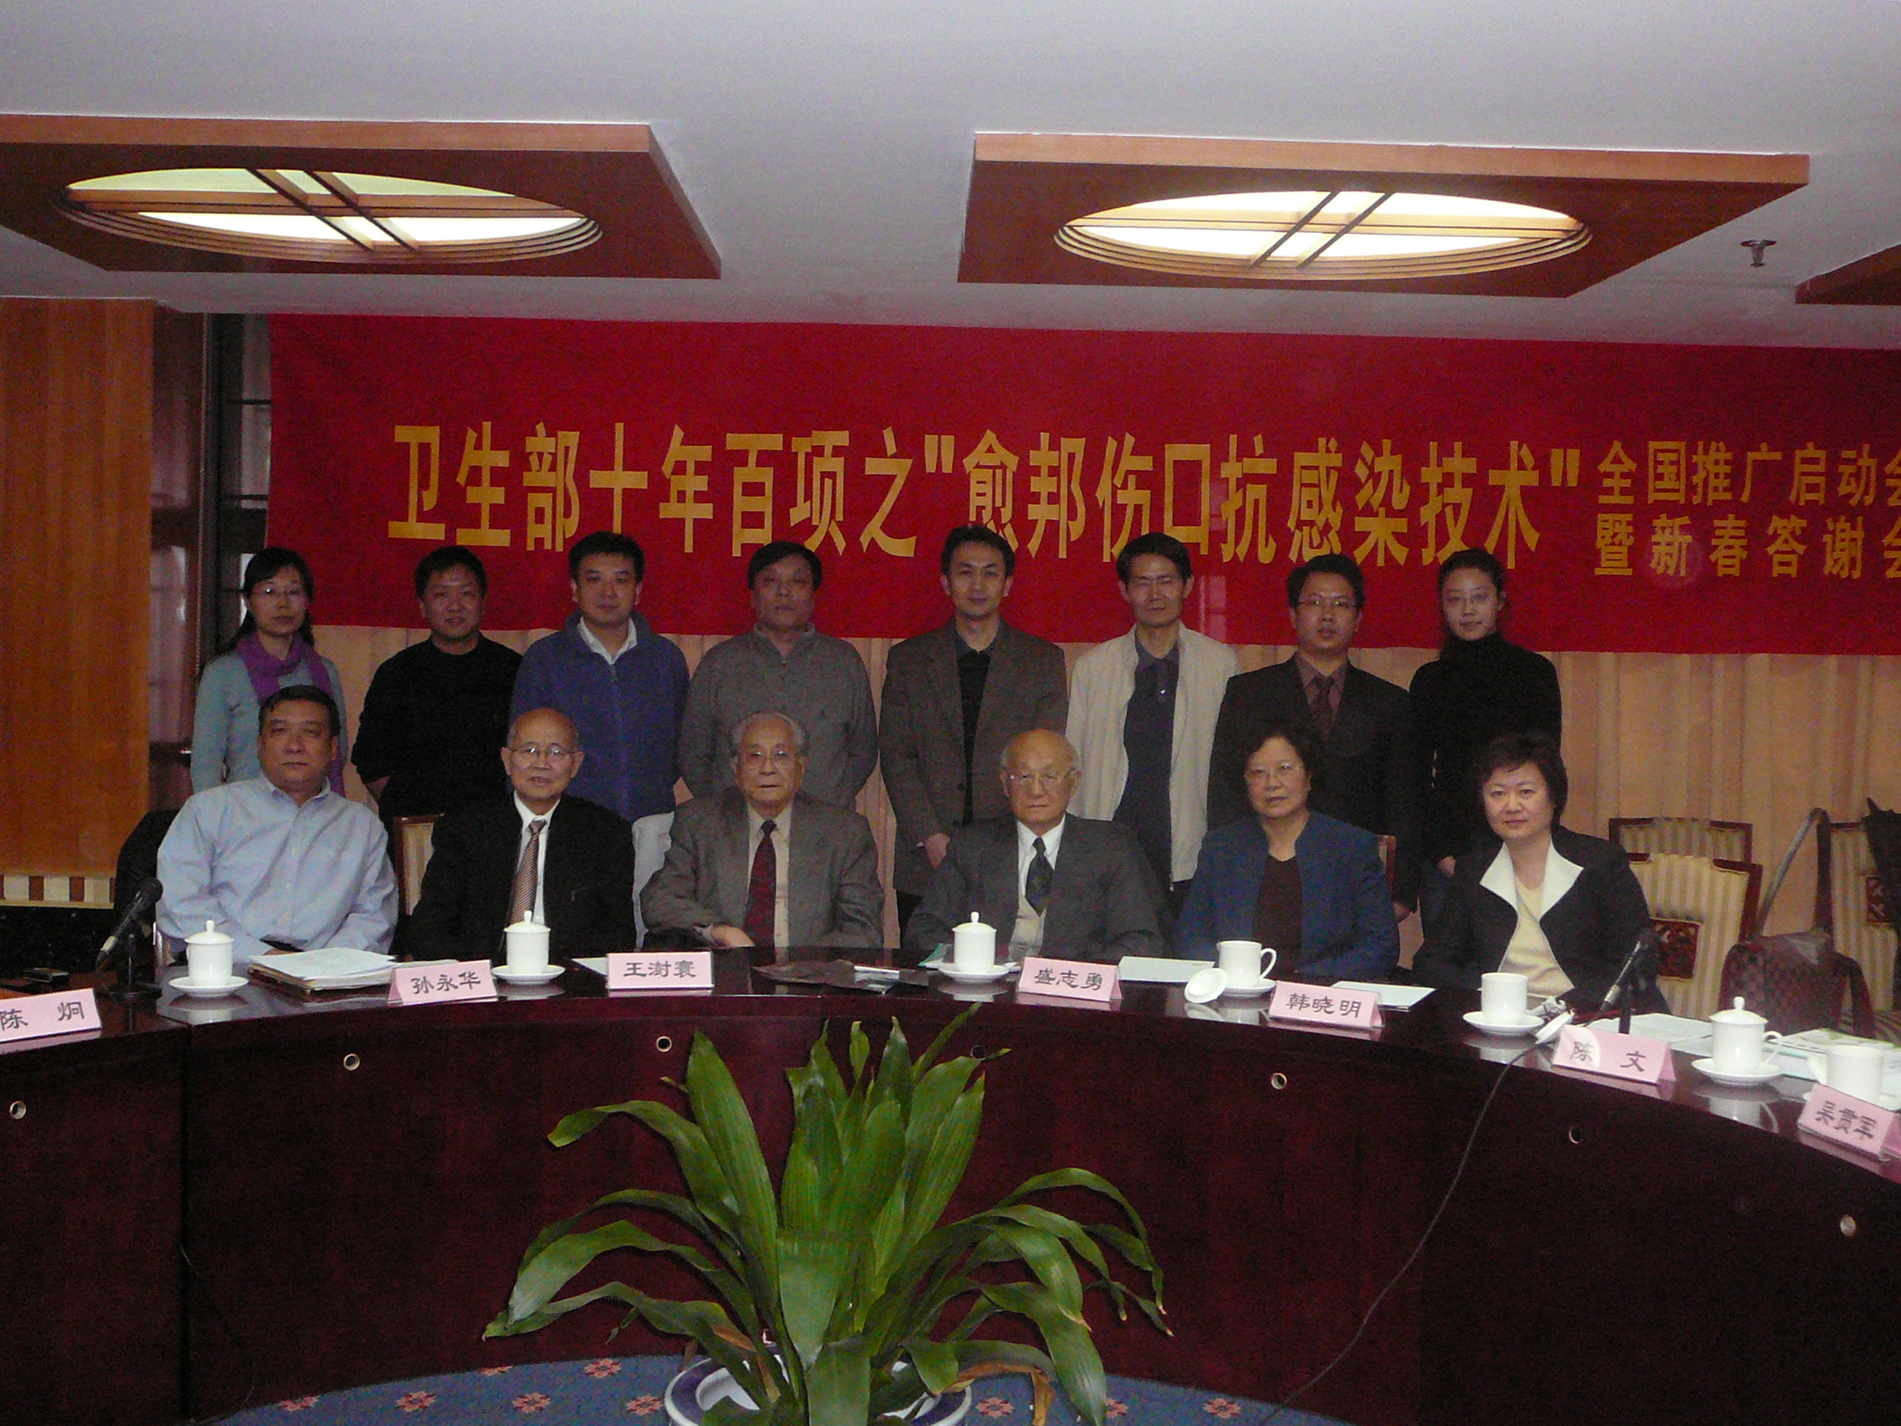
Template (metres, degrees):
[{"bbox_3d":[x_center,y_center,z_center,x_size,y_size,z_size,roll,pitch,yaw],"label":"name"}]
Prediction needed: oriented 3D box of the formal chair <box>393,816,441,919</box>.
[{"bbox_3d":[-1.109,0.753,5.380,0.480,0.980,0.580,1,3,-10],"label":"formal chair"}]

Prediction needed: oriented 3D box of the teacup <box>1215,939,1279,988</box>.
[{"bbox_3d":[0.586,0.499,4.444,0.115,0.087,0.083,1,2,7],"label":"teacup"}]

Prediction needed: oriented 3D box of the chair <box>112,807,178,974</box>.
[{"bbox_3d":[-1.681,0.742,5.250,0.520,0.990,0.600,0,3,-21],"label":"chair"}]

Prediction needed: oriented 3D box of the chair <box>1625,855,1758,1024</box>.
[{"bbox_3d":[1.465,0.815,4.798,0.460,0.985,0.570,3,3,31],"label":"chair"}]

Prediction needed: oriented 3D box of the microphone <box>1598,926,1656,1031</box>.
[{"bbox_3d":[1.275,0.511,4.243,0.170,0.225,0.100,-1,4,-41],"label":"microphone"}]

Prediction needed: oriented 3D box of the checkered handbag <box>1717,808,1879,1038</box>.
[{"bbox_3d":[1.880,0.503,5.000,0.350,0.570,0.200,1,3,9],"label":"checkered handbag"}]

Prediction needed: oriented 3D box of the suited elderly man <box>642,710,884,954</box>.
[{"bbox_3d":[-0.436,0.633,4.996,0.550,1.260,0.740,1,2,-5],"label":"suited elderly man"}]

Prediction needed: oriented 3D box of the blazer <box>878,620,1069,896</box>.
[{"bbox_3d":[0.059,0.120,5.812,0.490,0.720,0.290,1,2,-1],"label":"blazer"}]

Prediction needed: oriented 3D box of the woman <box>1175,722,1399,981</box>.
[{"bbox_3d":[0.743,0.663,5.037,0.510,1.265,0.700,2,3,16],"label":"woman"}]

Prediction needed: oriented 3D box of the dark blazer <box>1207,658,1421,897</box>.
[{"bbox_3d":[0.935,0.224,5.800,0.540,0.740,0.300,1,3,7],"label":"dark blazer"}]

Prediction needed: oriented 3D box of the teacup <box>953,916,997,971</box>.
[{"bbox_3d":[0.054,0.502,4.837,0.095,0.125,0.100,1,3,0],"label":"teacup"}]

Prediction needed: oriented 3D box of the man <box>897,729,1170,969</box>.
[{"bbox_3d":[0.165,0.657,4.955,0.580,1.240,0.740,1,2,7],"label":"man"}]

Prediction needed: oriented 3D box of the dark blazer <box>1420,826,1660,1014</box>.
[{"bbox_3d":[1.258,0.546,4.822,0.520,0.620,0.360,2,3,21],"label":"dark blazer"}]

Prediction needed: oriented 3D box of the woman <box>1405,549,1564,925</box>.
[{"bbox_3d":[1.356,0.430,5.750,0.400,1.690,0.280,2,3,12],"label":"woman"}]

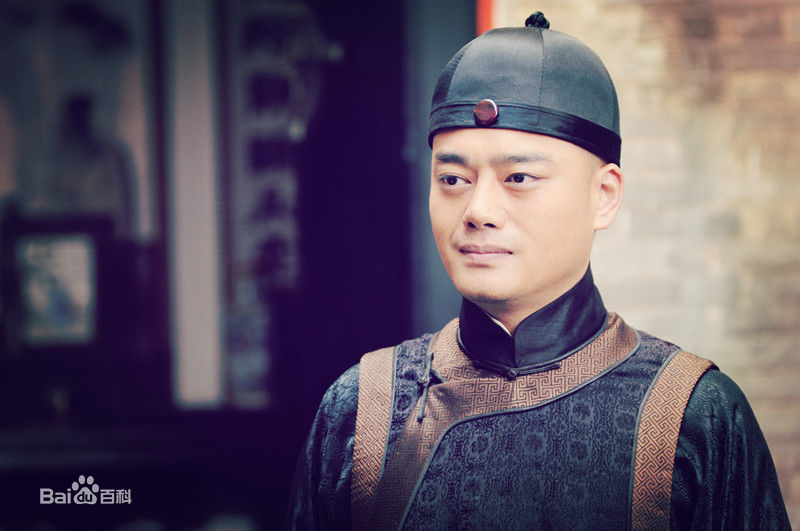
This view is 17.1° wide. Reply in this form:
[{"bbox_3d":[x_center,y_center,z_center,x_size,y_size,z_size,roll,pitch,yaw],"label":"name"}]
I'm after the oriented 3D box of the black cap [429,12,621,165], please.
[{"bbox_3d":[0.127,-0.175,2.564,0.180,0.144,0.204,0,-12,25],"label":"black cap"}]

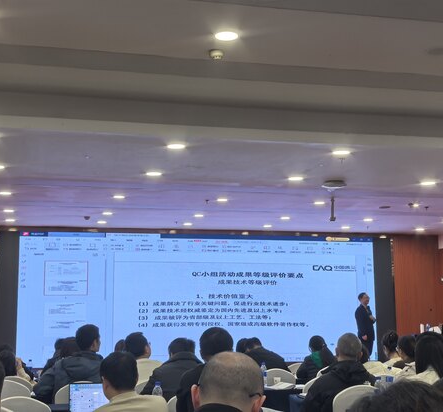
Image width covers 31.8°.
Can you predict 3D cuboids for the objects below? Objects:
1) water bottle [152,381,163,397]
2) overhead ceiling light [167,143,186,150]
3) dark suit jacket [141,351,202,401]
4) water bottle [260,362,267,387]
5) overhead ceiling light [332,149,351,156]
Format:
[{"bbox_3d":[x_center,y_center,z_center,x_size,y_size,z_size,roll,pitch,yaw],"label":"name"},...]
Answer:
[{"bbox_3d":[-0.395,1.215,4.852,0.065,0.230,0.065,2,-9,-14],"label":"water bottle"},{"bbox_3d":[-0.437,-0.575,7.505,0.175,0.045,0.175,2,-9,-14],"label":"overhead ceiling light"},{"bbox_3d":[-0.315,1.411,5.851,0.540,0.620,0.380,2,-9,-14],"label":"dark suit jacket"},{"bbox_3d":[0.415,1.643,7.600,0.065,0.230,0.065,2,-9,-14],"label":"water bottle"},{"bbox_3d":[1.221,-0.545,7.921,0.175,0.045,0.175,-1,-9,0],"label":"overhead ceiling light"}]

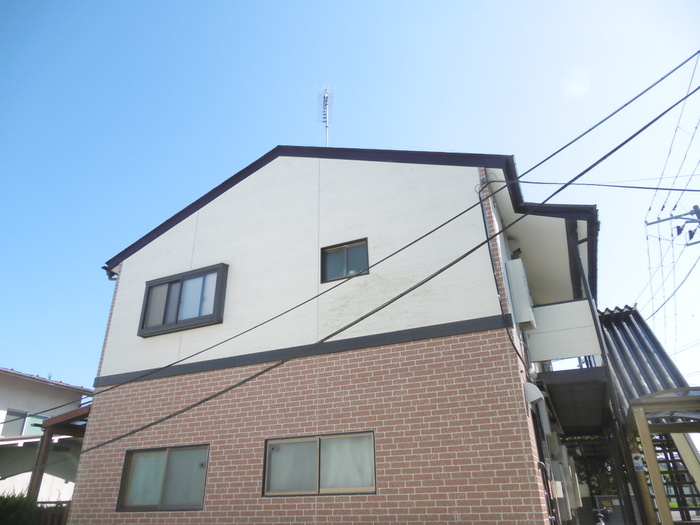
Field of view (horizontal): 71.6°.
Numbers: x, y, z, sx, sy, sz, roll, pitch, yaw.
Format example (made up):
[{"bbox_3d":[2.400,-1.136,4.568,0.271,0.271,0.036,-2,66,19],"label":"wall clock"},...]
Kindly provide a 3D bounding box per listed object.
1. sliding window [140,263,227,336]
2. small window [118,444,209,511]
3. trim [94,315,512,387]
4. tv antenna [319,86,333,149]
[{"bbox_3d":[-3.066,0.708,8.905,1.835,1.111,0.160,-12,-28,22],"label":"sliding window"},{"bbox_3d":[-2.935,3.418,7.670,1.741,0.918,0.100,-12,-28,22],"label":"small window"},{"bbox_3d":[-1.332,1.504,7.713,7.595,0.181,0.050,-12,-28,22],"label":"trim"},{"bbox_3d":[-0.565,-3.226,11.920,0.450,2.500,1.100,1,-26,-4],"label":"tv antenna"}]

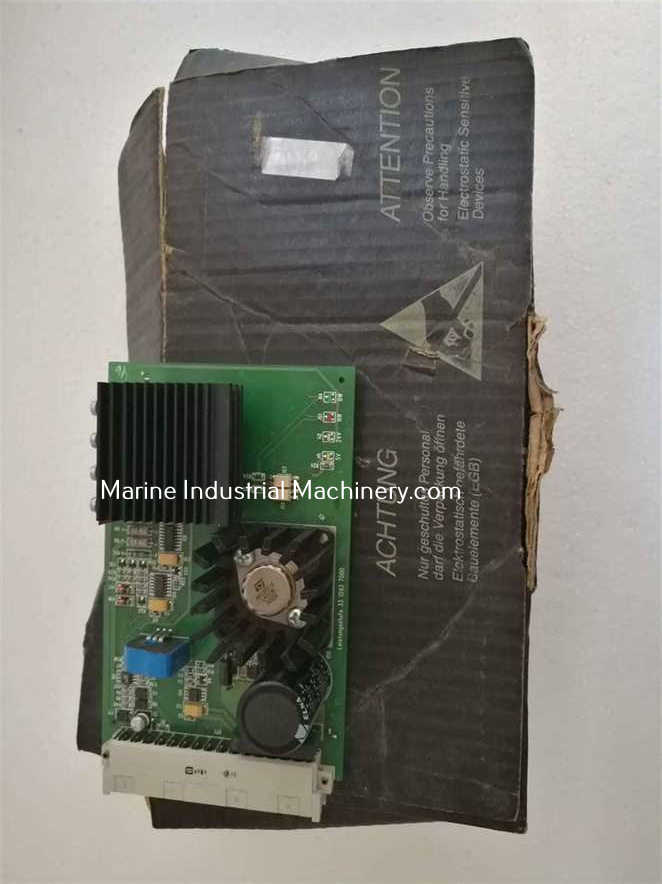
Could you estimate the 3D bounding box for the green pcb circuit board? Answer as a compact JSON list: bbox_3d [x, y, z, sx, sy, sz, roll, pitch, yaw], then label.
[{"bbox_3d":[-0.045,0.052,0.258,0.101,0.034,0.165,2,92,9],"label":"green pcb circuit board"}]

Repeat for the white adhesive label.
[{"bbox_3d":[-0.009,-0.108,0.263,0.036,0.001,0.014,8,93,9],"label":"white adhesive label"}]

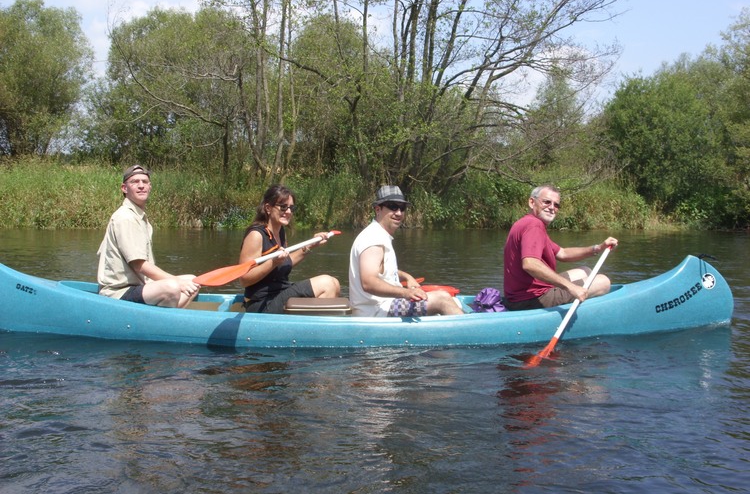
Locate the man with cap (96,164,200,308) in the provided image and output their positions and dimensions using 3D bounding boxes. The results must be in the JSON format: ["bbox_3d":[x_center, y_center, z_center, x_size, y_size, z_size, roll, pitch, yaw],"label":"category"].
[{"bbox_3d":[-1.452,-0.010,5.300,0.700,1.043,0.540,1,4,10],"label":"man with cap"}]

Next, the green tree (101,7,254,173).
[{"bbox_3d":[-7.438,-5.781,31.000,5.800,6.553,5.200,0,4,0],"label":"green tree"}]

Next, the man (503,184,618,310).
[{"bbox_3d":[1.212,0.049,5.350,0.780,0.910,0.580,0,4,5],"label":"man"}]

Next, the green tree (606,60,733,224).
[{"bbox_3d":[8.706,-3.021,24.500,3.800,4.822,3.600,0,4,0],"label":"green tree"}]

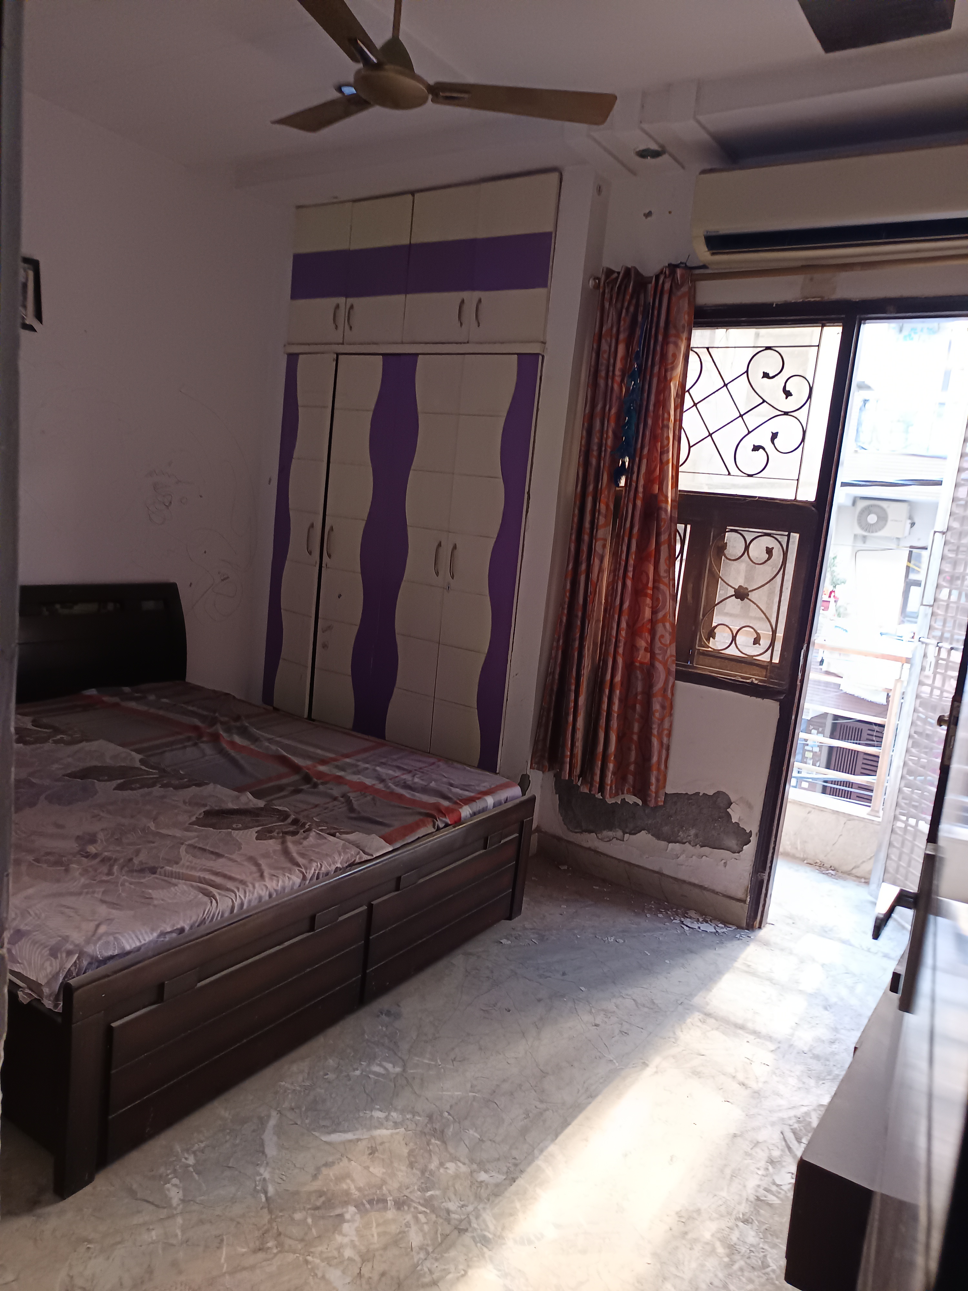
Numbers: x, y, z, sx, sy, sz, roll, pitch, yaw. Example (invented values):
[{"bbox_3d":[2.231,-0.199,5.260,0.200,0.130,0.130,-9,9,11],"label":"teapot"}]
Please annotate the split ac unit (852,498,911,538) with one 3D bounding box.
[{"bbox_3d":[6.573,-2.082,14.796,0.790,0.550,0.300,12,11,33],"label":"split ac unit"}]

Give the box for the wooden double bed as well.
[{"bbox_3d":[-1.160,0.435,3.139,2.027,1.008,1.860,12,11,33],"label":"wooden double bed"}]

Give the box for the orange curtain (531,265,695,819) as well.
[{"bbox_3d":[0.577,-0.426,3.581,0.589,2.075,0.147,12,11,33],"label":"orange curtain"}]

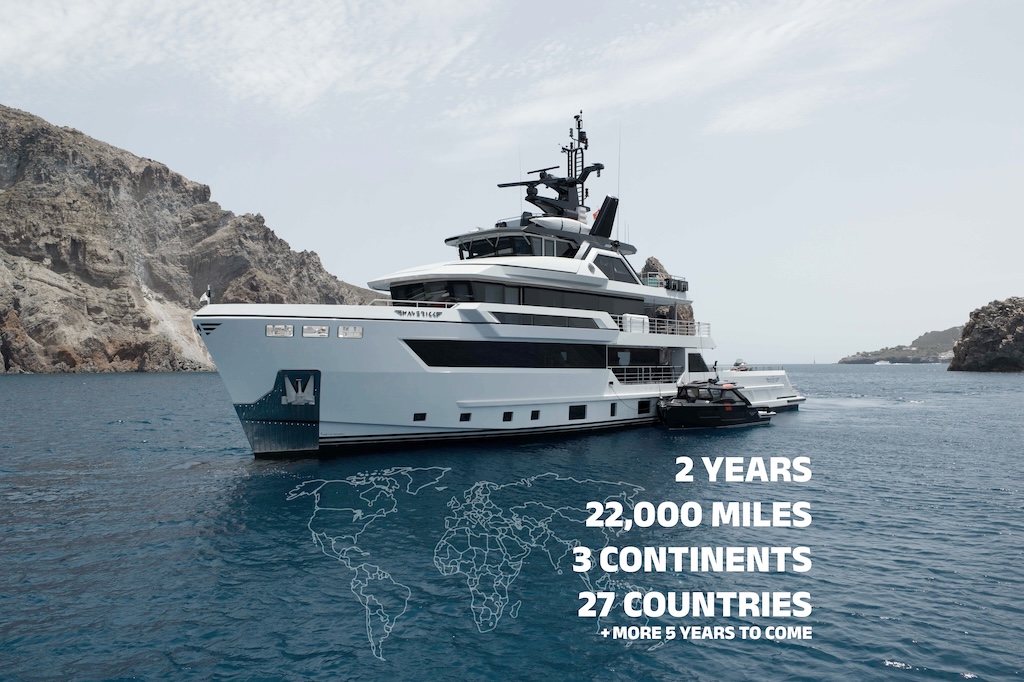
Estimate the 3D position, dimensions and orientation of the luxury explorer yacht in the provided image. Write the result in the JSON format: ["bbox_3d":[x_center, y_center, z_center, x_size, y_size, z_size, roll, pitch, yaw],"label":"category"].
[{"bbox_3d":[4.116,-4.303,39.824,9.000,18.400,44.000,-2,-3,44],"label":"luxury explorer yacht"}]

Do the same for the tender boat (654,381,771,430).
[{"bbox_3d":[11.466,3.677,38.840,8.500,2.750,2.800,1,-2,-35],"label":"tender boat"}]

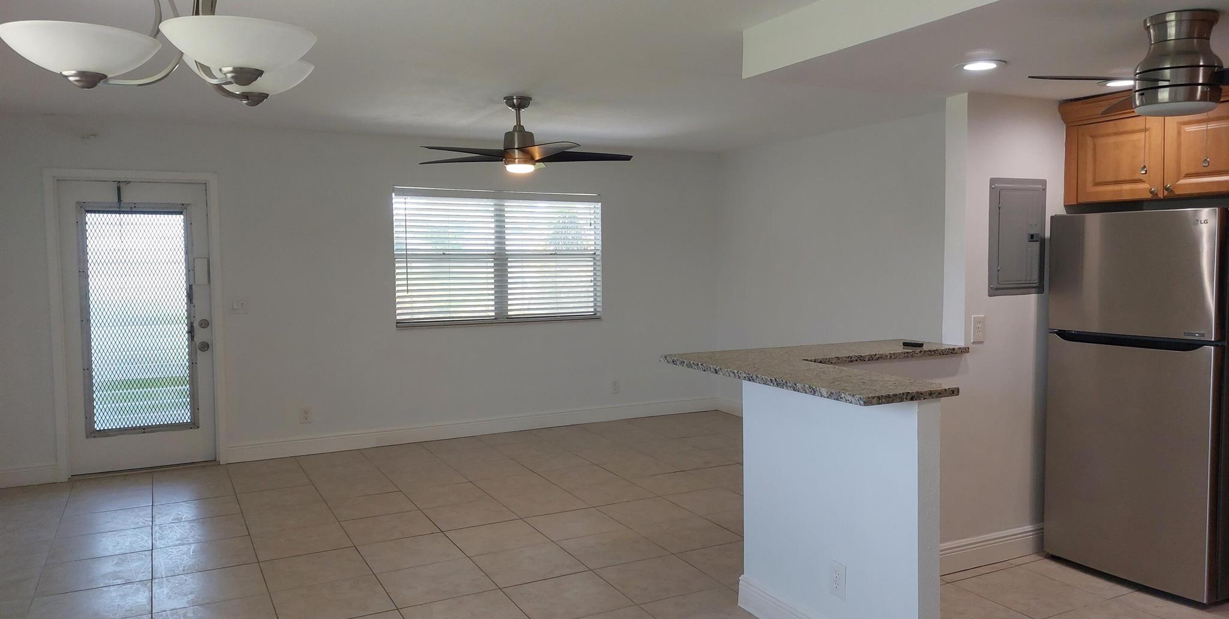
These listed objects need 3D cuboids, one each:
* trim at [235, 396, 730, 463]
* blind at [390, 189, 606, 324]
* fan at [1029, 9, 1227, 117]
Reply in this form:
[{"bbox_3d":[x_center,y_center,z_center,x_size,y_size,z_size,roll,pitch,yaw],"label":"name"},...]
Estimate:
[{"bbox_3d":[-0.909,0.997,7.281,4.362,0.121,0.020,-2,4,-28],"label":"trim"},{"bbox_3d":[-0.931,-0.447,7.186,1.827,1.095,0.060,-2,4,-28],"label":"blind"},{"bbox_3d":[1.776,-0.776,2.682,1.050,0.291,1.050,-2,4,-28],"label":"fan"}]

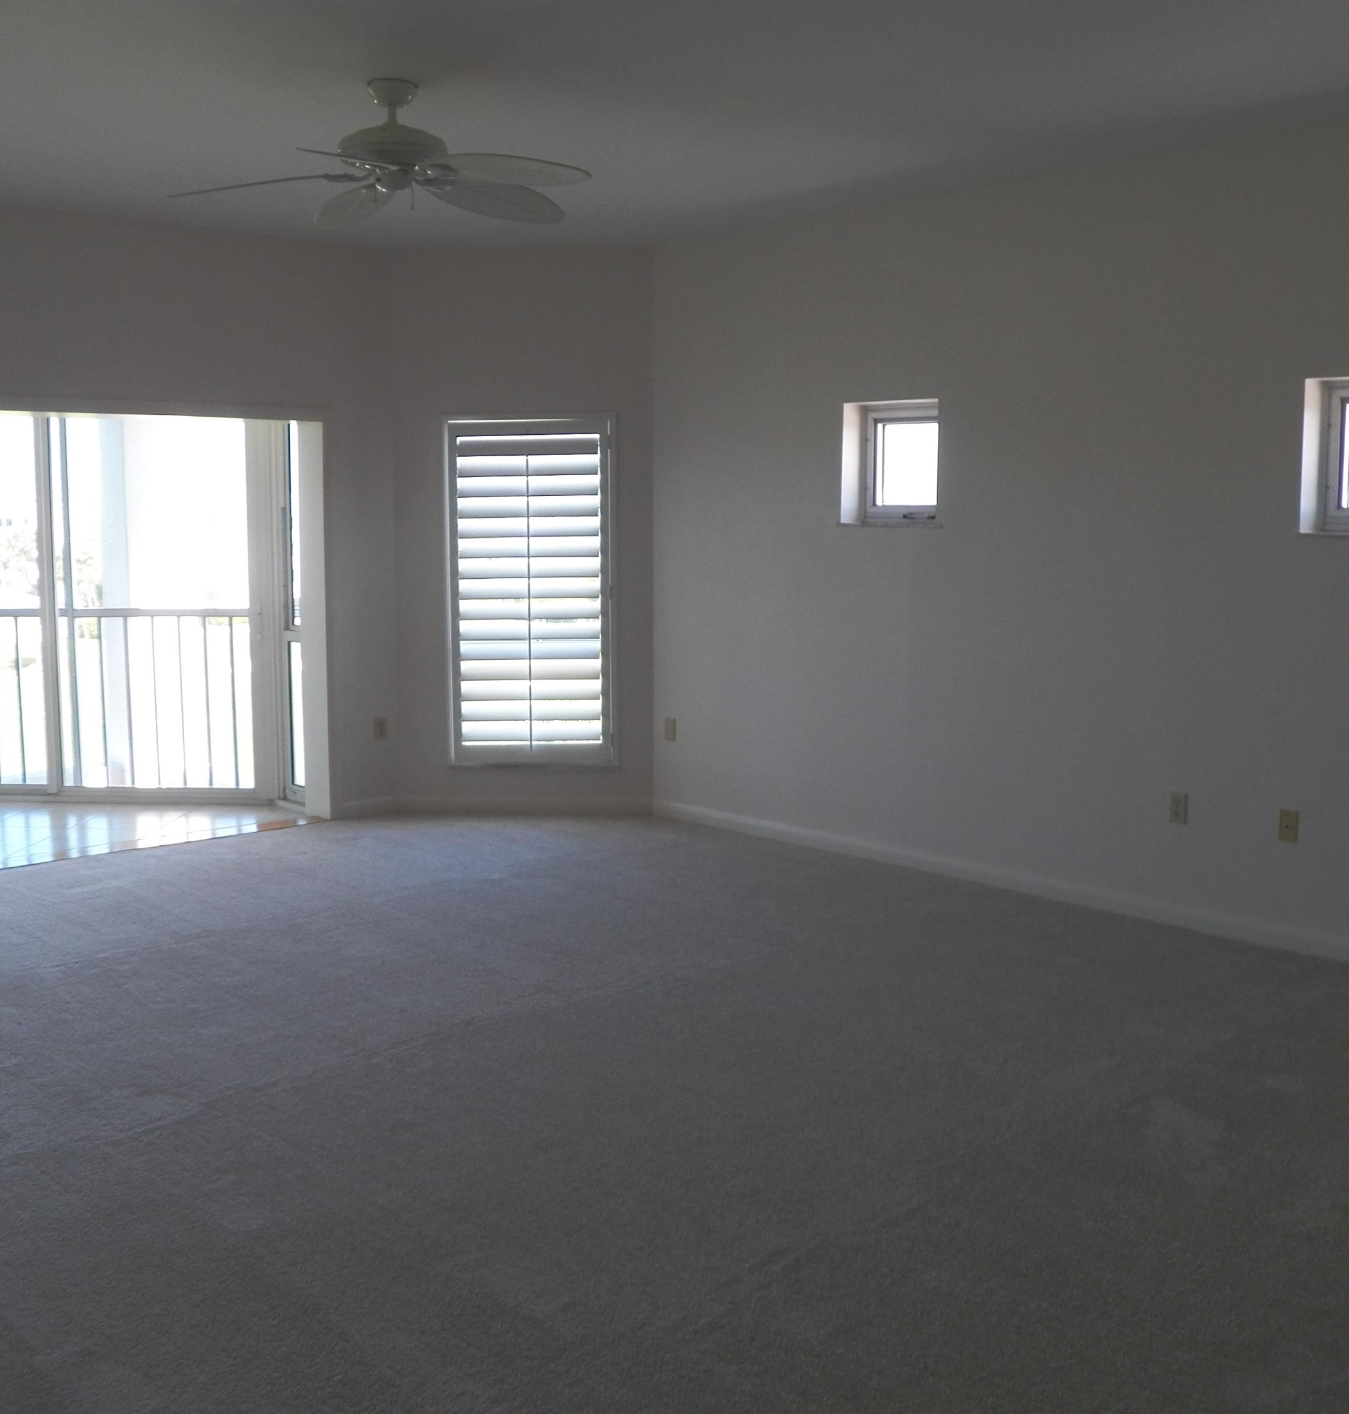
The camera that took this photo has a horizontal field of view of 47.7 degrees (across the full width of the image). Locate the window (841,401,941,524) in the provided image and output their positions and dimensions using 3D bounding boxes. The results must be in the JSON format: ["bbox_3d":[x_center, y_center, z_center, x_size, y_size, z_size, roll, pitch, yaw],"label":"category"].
[{"bbox_3d":[0.958,-1.032,6.463,0.150,0.520,0.510,-7,11,-44],"label":"window"}]

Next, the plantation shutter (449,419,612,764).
[{"bbox_3d":[-0.701,-0.558,7.507,0.790,1.690,0.070,0,8,0],"label":"plantation shutter"}]

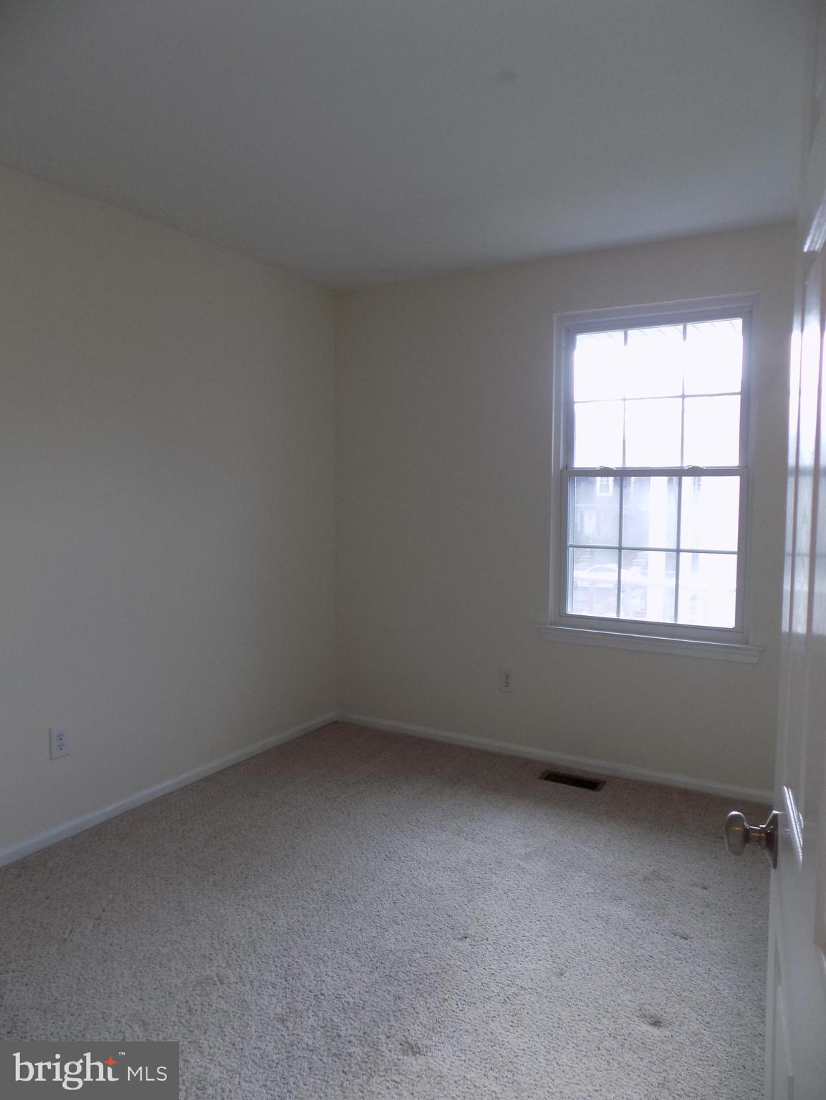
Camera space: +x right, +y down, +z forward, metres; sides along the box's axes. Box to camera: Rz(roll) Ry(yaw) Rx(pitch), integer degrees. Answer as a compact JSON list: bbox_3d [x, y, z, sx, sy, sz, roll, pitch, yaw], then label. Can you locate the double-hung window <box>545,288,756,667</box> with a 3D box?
[{"bbox_3d":[1.050,-0.311,3.272,0.948,1.536,0.110,3,5,31],"label":"double-hung window"}]

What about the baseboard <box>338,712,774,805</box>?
[{"bbox_3d":[0.601,1.003,3.615,2.420,0.068,0.018,3,5,31],"label":"baseboard"}]

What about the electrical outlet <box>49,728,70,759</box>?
[{"bbox_3d":[-1.316,0.717,2.724,0.010,0.116,0.072,3,5,31],"label":"electrical outlet"}]

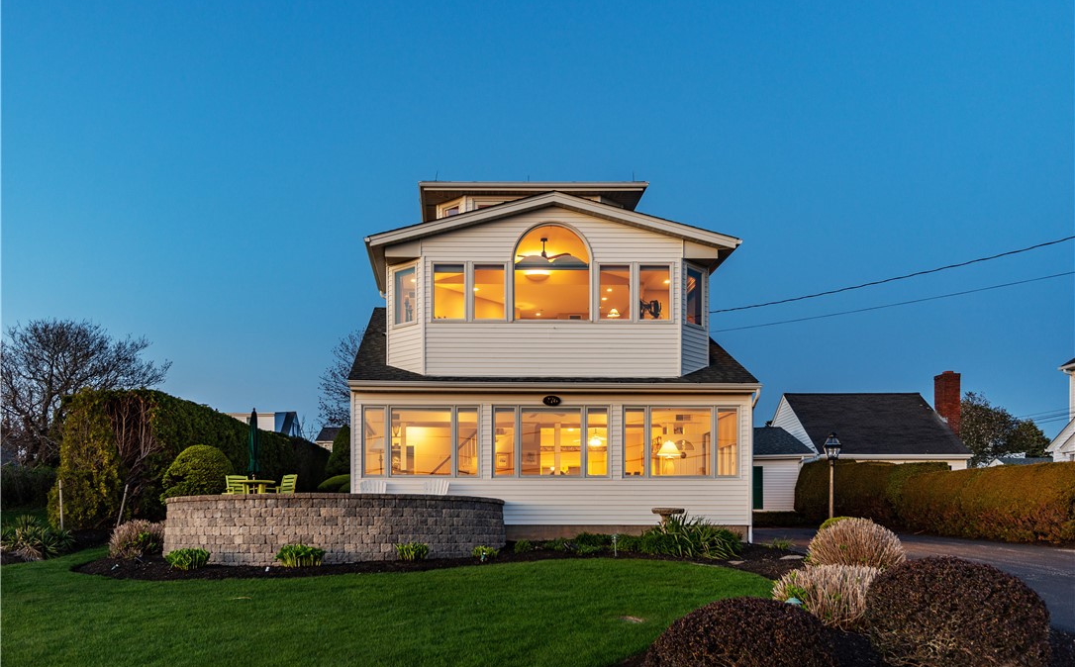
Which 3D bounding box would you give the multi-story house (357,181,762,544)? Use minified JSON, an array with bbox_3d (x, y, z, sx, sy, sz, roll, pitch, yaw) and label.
[{"bbox_3d":[0.150,0.450,21.800,8.500,9.000,9.800,0,-8,-3],"label":"multi-story house"}]

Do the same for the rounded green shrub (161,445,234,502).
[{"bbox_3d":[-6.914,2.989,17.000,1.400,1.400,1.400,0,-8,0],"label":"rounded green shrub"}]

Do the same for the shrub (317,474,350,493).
[{"bbox_3d":[-4.560,3.821,19.500,1.300,1.100,1.300,0,-8,0],"label":"shrub"}]

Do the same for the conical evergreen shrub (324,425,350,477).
[{"bbox_3d":[-5.014,3.738,22.000,1.500,2.400,1.500,0,-8,0],"label":"conical evergreen shrub"}]

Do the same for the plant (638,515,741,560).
[{"bbox_3d":[2.762,3.698,15.200,1.800,0.750,1.200,0,-8,0],"label":"plant"}]

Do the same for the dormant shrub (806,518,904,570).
[{"bbox_3d":[4.440,2.985,11.700,1.280,0.750,1.200,0,-8,0],"label":"dormant shrub"}]

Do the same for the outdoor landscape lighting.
[{"bbox_3d":[5.655,2.908,16.000,0.310,2.050,0.310,0,-8,0],"label":"outdoor landscape lighting"}]

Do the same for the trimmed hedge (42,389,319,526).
[{"bbox_3d":[-8.600,3.500,23.000,1.700,2.800,13.000,0,-8,3],"label":"trimmed hedge"}]

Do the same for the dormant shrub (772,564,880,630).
[{"bbox_3d":[3.114,2.798,8.900,1.100,0.660,1.000,0,-8,0],"label":"dormant shrub"}]

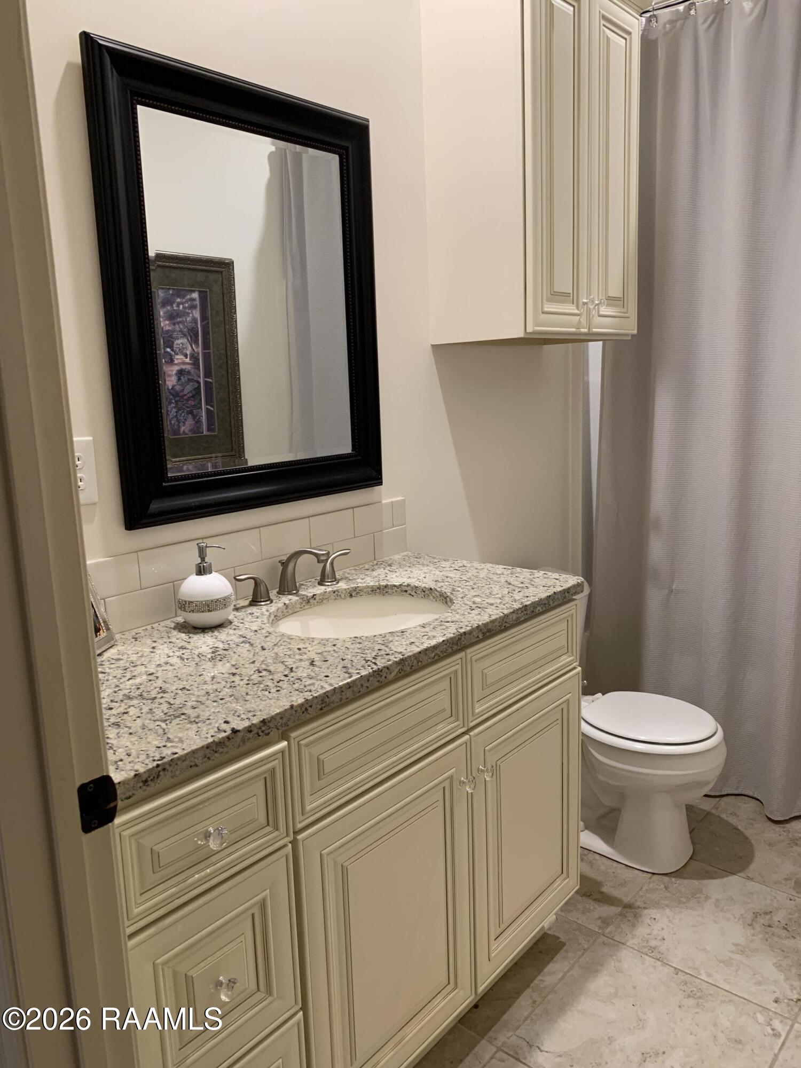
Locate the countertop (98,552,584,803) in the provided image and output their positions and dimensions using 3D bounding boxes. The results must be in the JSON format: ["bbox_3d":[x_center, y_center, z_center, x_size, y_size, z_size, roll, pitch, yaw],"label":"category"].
[{"bbox_3d":[-0.179,0.194,1.593,0.568,0.031,1.245,7,14,40],"label":"countertop"}]

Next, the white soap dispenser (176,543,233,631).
[{"bbox_3d":[-0.390,0.100,1.599,0.114,0.167,0.112,-1,11,3],"label":"white soap dispenser"}]

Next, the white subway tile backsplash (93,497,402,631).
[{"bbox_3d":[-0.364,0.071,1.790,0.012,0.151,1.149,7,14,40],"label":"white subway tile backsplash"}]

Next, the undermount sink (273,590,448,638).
[{"bbox_3d":[-0.080,0.254,1.714,0.365,0.155,0.435,7,14,40],"label":"undermount sink"}]

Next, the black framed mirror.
[{"bbox_3d":[-0.304,-0.502,1.754,0.036,0.882,0.730,7,14,40],"label":"black framed mirror"}]

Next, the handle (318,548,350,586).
[{"bbox_3d":[-0.159,0.077,1.926,0.052,0.072,0.101,7,14,40],"label":"handle"}]

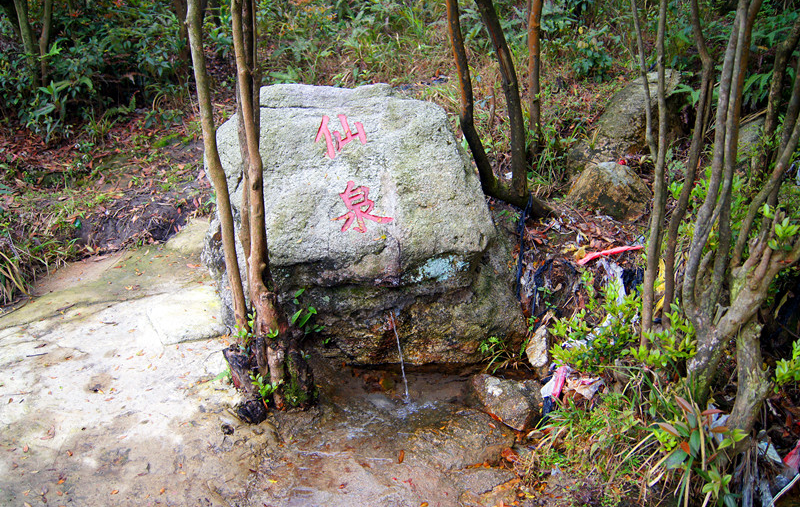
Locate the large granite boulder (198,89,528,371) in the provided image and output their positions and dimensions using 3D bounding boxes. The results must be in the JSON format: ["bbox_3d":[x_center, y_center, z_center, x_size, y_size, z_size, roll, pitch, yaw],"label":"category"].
[{"bbox_3d":[-0.200,-0.214,3.775,1.380,1.180,1.080,-3,20,-9],"label":"large granite boulder"}]

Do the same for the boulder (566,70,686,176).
[{"bbox_3d":[1.650,-0.981,5.443,0.820,0.660,0.800,6,21,16],"label":"boulder"}]

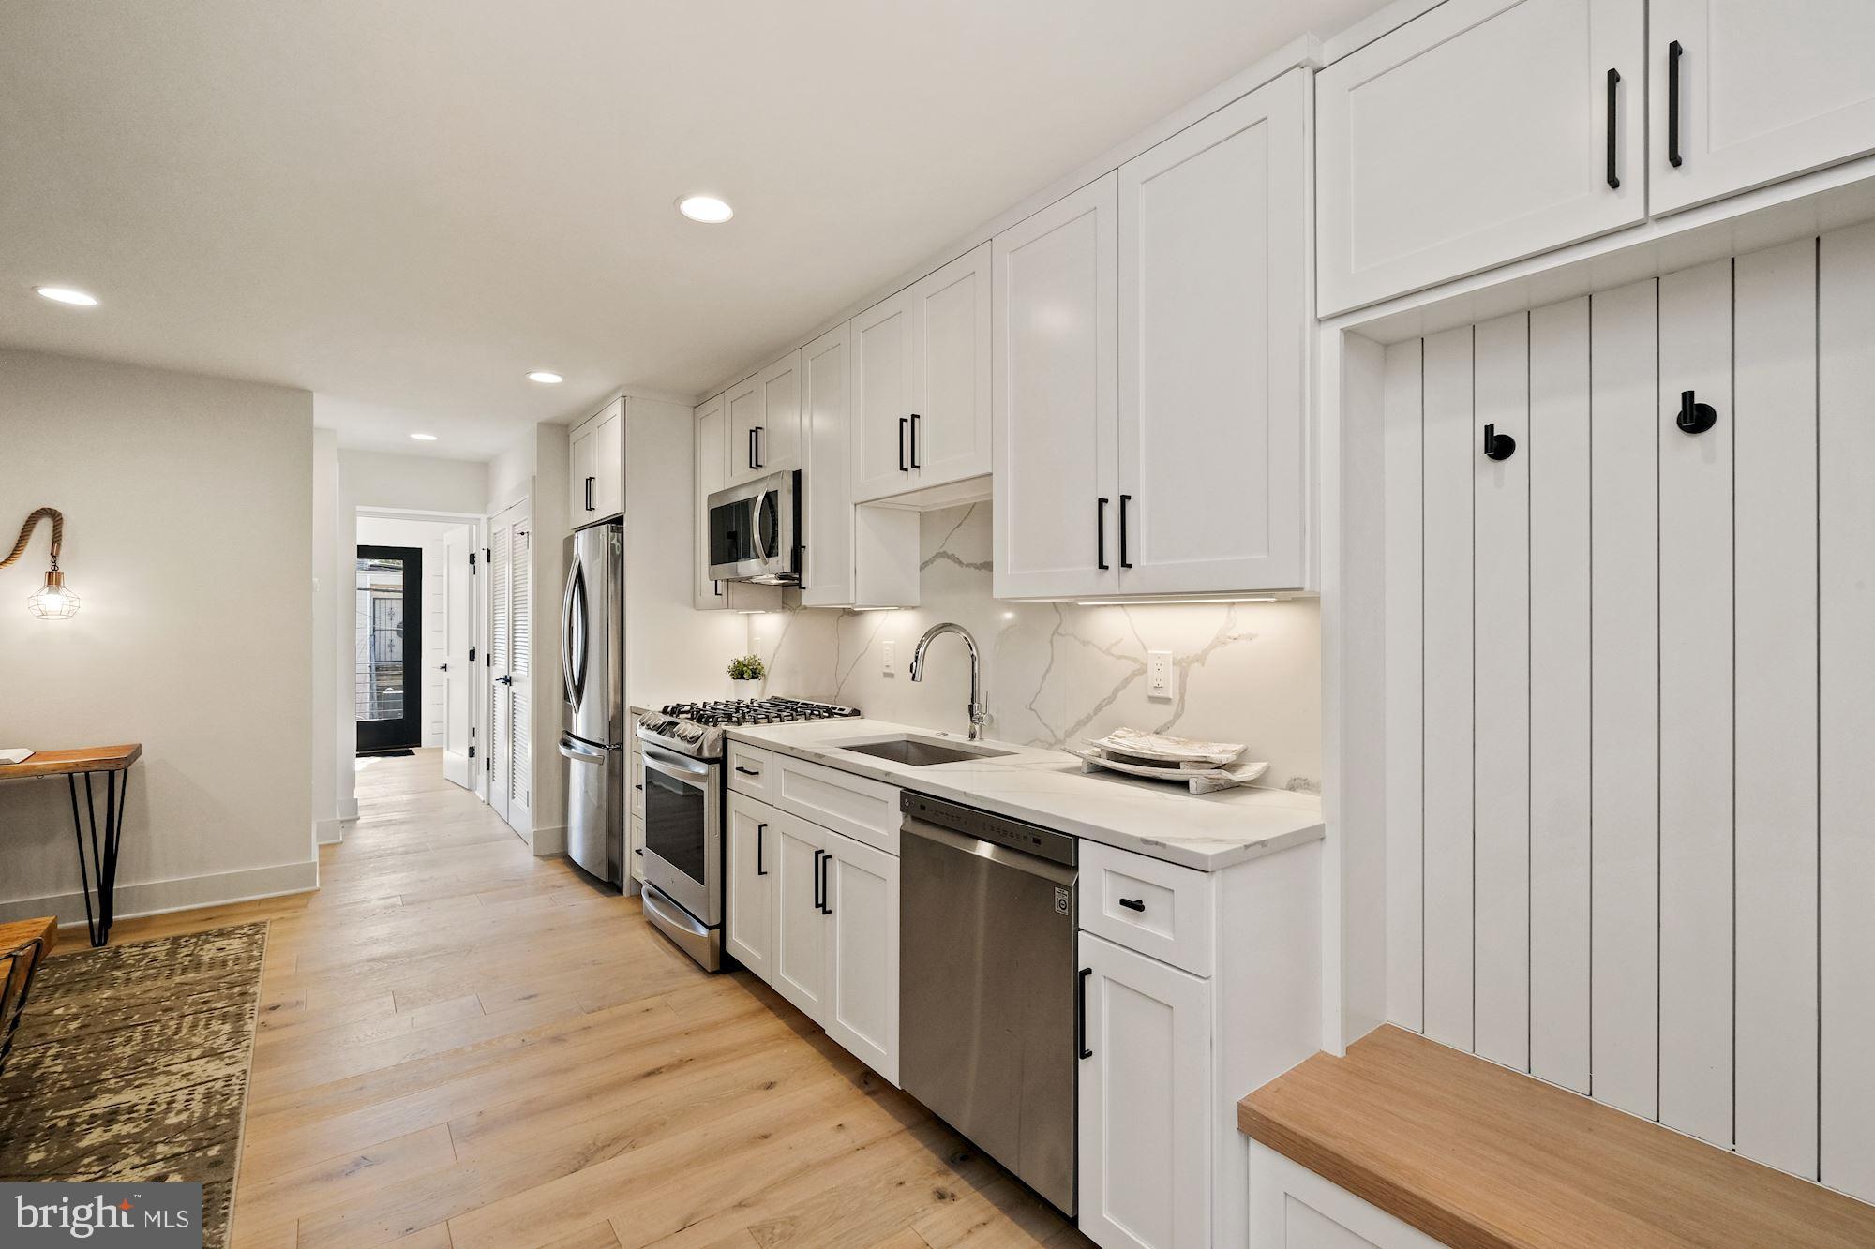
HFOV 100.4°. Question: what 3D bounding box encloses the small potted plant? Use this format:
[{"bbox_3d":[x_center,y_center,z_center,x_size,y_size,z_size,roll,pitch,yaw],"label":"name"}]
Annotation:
[{"bbox_3d":[-0.977,0.275,3.996,0.184,0.245,0.184,0,0,-39],"label":"small potted plant"}]

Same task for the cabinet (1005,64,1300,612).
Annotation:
[{"bbox_3d":[0.571,-0.602,2.021,0.318,1.056,0.924,0,0,-39],"label":"cabinet"}]

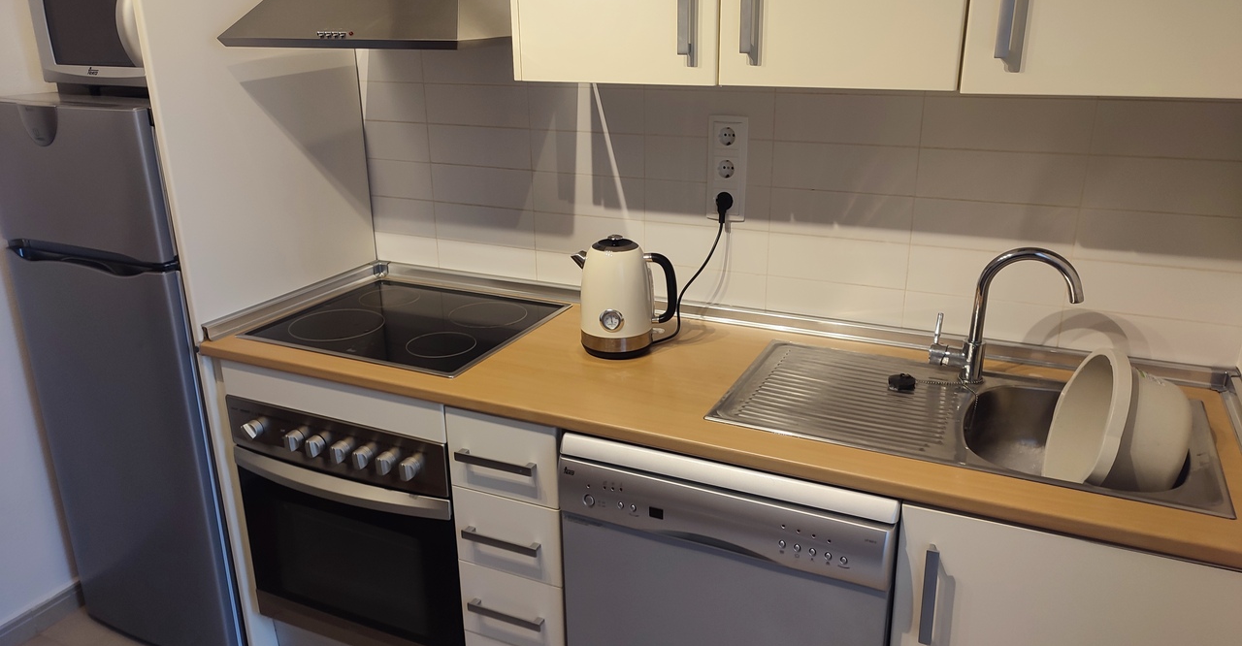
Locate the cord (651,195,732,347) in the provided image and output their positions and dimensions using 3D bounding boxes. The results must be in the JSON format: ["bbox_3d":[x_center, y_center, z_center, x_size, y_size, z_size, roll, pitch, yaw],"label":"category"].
[{"bbox_3d":[0.158,-0.120,1.963,0.130,0.315,0.190,8,21,24],"label":"cord"}]

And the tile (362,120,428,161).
[{"bbox_3d":[-0.583,-0.473,2.347,0.205,0.098,0.010,8,21,24],"label":"tile"}]

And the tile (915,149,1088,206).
[{"bbox_3d":[0.739,-0.286,1.756,0.299,0.098,0.010,8,21,24],"label":"tile"}]

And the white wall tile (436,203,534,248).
[{"bbox_3d":[-0.348,-0.251,2.297,0.298,0.098,0.010,8,21,24],"label":"white wall tile"}]

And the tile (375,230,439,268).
[{"bbox_3d":[-0.578,-0.190,2.433,0.208,0.098,0.010,8,21,24],"label":"tile"}]

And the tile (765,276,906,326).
[{"bbox_3d":[0.469,-0.047,1.973,0.299,0.087,0.010,8,21,24],"label":"tile"}]

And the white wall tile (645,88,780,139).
[{"bbox_3d":[0.190,-0.456,1.955,0.298,0.098,0.010,8,21,24],"label":"white wall tile"}]

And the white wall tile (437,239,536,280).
[{"bbox_3d":[-0.350,-0.162,2.349,0.300,0.092,0.010,8,21,24],"label":"white wall tile"}]

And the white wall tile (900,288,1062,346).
[{"bbox_3d":[0.746,-0.007,1.861,0.300,0.092,0.010,8,21,24],"label":"white wall tile"}]

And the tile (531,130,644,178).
[{"bbox_3d":[-0.080,-0.404,2.130,0.300,0.098,0.010,8,21,24],"label":"tile"}]

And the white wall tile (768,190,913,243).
[{"bbox_3d":[0.465,-0.230,1.899,0.298,0.098,0.010,8,21,24],"label":"white wall tile"}]

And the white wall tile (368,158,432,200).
[{"bbox_3d":[-0.586,-0.381,2.388,0.210,0.098,0.010,8,21,24],"label":"white wall tile"}]

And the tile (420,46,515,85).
[{"bbox_3d":[-0.354,-0.627,2.165,0.298,0.098,0.010,8,21,24],"label":"tile"}]

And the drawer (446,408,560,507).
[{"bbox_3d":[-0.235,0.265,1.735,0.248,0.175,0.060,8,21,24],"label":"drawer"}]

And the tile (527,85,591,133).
[{"bbox_3d":[-0.081,-0.494,2.077,0.298,0.098,0.010,8,21,24],"label":"tile"}]

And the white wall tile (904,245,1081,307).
[{"bbox_3d":[0.744,-0.099,1.829,0.300,0.098,0.010,8,21,24],"label":"white wall tile"}]

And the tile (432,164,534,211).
[{"bbox_3d":[-0.350,-0.345,2.264,0.298,0.098,0.010,8,21,24],"label":"tile"}]

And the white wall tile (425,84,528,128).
[{"bbox_3d":[-0.354,-0.535,2.212,0.299,0.098,0.010,8,21,24],"label":"white wall tile"}]

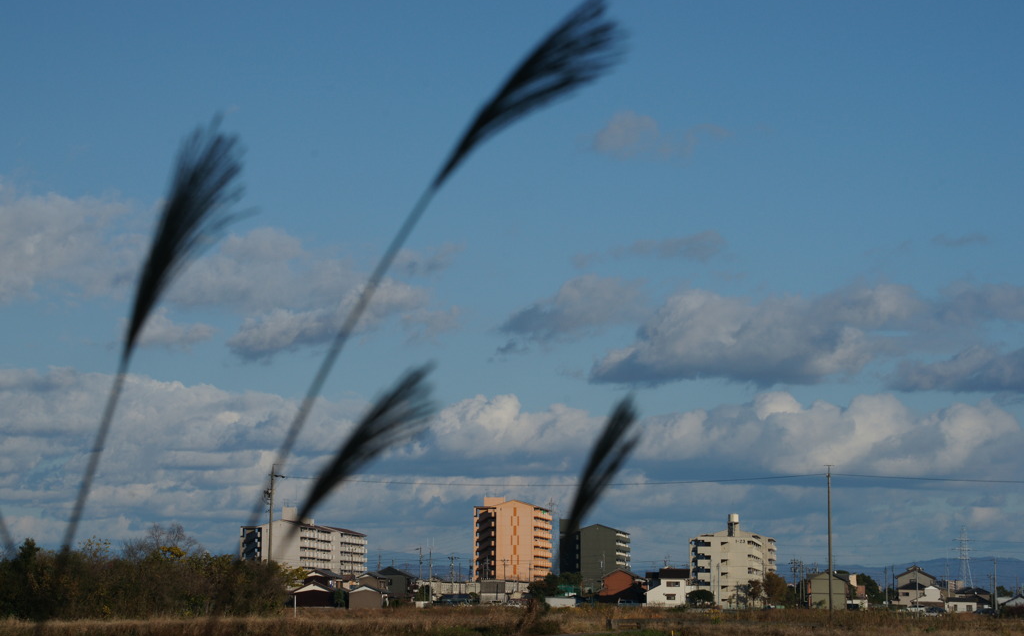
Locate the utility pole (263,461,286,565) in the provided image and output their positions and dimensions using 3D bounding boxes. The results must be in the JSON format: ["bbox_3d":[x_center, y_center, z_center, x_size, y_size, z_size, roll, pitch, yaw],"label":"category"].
[{"bbox_3d":[-22.215,20.774,370.000,2.100,14.200,1.200,0,-4,0],"label":"utility pole"}]

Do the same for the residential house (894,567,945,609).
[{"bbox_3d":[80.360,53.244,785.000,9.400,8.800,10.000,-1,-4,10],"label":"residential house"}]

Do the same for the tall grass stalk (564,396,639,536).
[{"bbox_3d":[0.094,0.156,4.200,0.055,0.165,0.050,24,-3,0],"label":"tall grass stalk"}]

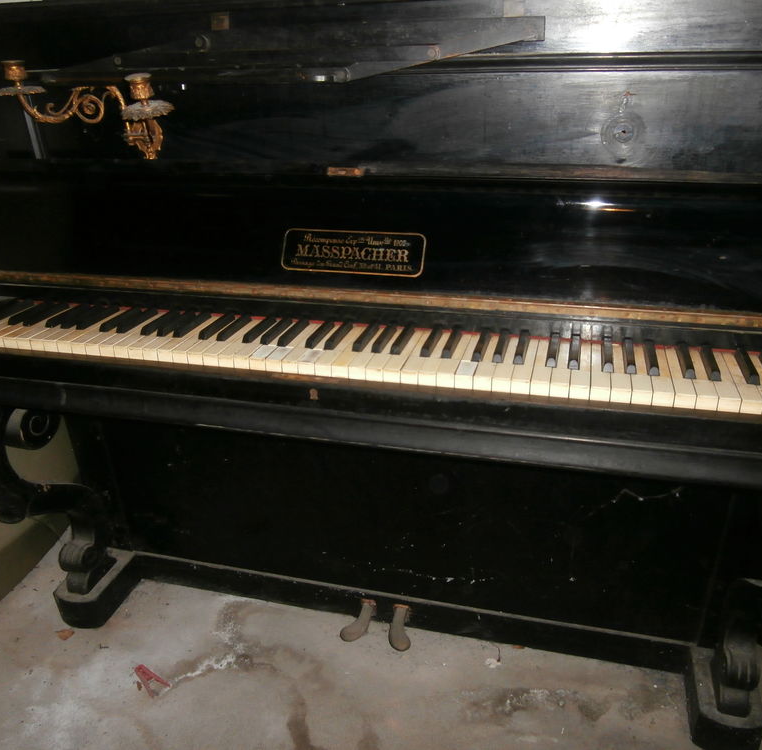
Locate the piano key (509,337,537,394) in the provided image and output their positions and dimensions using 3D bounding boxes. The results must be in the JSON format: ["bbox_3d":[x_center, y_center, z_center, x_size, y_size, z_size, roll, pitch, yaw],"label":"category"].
[{"bbox_3d":[0.191,-0.014,0.915,0.023,0.018,0.141,5,26,14],"label":"piano key"}]

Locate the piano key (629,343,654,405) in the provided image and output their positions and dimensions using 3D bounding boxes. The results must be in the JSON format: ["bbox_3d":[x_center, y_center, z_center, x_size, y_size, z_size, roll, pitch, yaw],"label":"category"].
[{"bbox_3d":[0.328,-0.002,0.880,0.023,0.018,0.141,5,26,14],"label":"piano key"}]

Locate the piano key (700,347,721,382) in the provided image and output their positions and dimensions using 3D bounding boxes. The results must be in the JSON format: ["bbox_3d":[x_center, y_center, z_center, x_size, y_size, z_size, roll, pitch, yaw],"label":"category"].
[{"bbox_3d":[0.413,-0.018,0.870,0.012,0.011,0.092,5,27,14],"label":"piano key"}]

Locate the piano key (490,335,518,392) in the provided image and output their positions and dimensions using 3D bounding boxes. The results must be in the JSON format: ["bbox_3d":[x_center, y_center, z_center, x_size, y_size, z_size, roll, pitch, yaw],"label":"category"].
[{"bbox_3d":[0.169,-0.016,0.921,0.023,0.018,0.141,5,26,14],"label":"piano key"}]

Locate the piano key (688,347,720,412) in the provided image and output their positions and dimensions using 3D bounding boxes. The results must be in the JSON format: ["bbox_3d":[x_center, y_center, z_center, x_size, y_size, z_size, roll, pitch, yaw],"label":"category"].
[{"bbox_3d":[0.395,0.004,0.861,0.022,0.018,0.137,5,27,14],"label":"piano key"}]

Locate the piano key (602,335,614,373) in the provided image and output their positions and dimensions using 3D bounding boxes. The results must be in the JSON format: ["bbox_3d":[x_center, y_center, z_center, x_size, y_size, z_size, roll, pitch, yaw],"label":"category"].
[{"bbox_3d":[0.296,-0.028,0.904,0.013,0.011,0.096,5,26,14],"label":"piano key"}]

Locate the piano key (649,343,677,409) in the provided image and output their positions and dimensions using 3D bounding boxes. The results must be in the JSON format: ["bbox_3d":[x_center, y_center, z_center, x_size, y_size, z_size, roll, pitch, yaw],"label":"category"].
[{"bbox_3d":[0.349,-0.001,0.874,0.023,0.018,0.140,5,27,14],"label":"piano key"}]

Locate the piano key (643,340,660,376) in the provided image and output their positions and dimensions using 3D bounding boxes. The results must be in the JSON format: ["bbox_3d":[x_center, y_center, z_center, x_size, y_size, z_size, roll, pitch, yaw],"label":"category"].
[{"bbox_3d":[0.348,-0.023,0.890,0.013,0.011,0.096,5,26,14],"label":"piano key"}]

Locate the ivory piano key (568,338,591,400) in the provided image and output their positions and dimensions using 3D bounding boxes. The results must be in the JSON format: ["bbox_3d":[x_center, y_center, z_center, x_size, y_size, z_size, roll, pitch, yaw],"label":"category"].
[{"bbox_3d":[0.258,-0.008,0.894,0.023,0.019,0.138,5,27,14],"label":"ivory piano key"}]

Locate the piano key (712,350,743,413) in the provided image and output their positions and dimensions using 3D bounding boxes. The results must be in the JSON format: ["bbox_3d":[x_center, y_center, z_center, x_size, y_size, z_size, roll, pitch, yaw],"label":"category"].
[{"bbox_3d":[0.417,0.006,0.854,0.023,0.019,0.138,5,27,14],"label":"piano key"}]

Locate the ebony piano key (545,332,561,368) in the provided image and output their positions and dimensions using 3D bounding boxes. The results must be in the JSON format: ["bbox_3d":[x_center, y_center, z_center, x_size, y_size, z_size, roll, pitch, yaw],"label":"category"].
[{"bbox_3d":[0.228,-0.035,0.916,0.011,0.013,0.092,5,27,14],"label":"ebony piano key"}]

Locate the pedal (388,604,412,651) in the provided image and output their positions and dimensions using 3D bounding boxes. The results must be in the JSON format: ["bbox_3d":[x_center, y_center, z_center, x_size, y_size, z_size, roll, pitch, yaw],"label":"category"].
[{"bbox_3d":[0.040,0.510,1.399,0.042,0.030,0.097,1,25,5],"label":"pedal"}]

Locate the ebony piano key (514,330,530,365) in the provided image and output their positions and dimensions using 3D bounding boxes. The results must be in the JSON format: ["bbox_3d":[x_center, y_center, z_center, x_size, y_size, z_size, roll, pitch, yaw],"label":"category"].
[{"bbox_3d":[0.188,-0.037,0.927,0.012,0.011,0.092,5,27,14],"label":"ebony piano key"}]

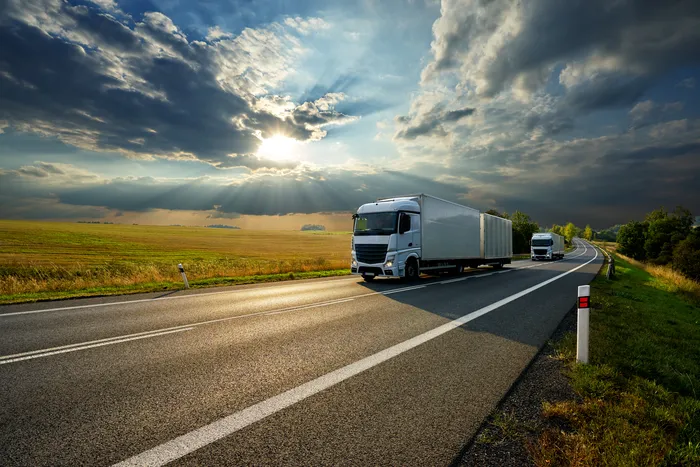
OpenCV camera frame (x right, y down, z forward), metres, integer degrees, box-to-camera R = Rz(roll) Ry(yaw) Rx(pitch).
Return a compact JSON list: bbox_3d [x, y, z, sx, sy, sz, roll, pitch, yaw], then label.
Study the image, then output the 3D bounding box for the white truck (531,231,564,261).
[{"bbox_3d":[31.700,2.240,49.450,2.550,3.960,17.000,-1,-3,39],"label":"white truck"}]

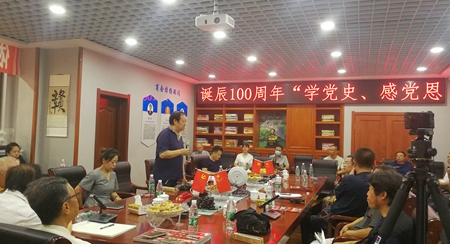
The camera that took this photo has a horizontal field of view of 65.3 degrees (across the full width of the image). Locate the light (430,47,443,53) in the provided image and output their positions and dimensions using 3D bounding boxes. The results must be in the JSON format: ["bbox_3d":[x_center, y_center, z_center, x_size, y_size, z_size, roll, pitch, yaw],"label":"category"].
[{"bbox_3d":[3.337,-1.130,5.527,0.175,0.050,0.175,1,-2,21],"label":"light"}]

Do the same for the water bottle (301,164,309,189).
[{"bbox_3d":[1.097,0.780,4.800,0.066,0.230,0.066,0,-3,21],"label":"water bottle"}]

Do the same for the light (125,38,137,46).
[{"bbox_3d":[-1.503,-1.293,5.646,0.175,0.050,0.175,1,-2,21],"label":"light"}]

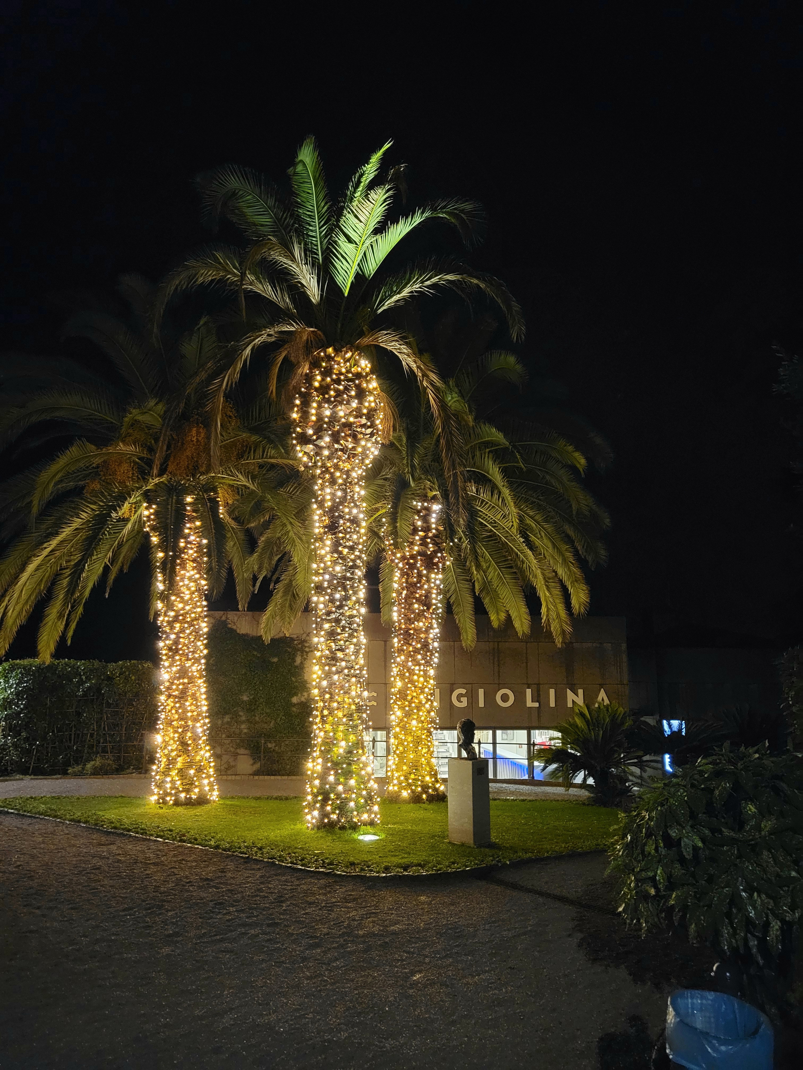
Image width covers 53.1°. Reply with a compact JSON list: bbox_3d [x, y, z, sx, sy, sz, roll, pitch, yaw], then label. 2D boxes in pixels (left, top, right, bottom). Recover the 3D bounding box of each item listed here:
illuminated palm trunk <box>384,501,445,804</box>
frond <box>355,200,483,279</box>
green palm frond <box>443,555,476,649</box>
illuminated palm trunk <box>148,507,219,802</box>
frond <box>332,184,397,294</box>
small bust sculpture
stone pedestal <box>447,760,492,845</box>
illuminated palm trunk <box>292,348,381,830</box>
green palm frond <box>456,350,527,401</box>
[{"bbox_3d":[0.250,1.810,13.788,1.040,5.191,1.040,0,-11,0],"label":"illuminated palm trunk"},{"bbox_3d":[0.287,-4.520,12.275,1.819,1.158,0.900,0,-11,0],"label":"frond"},{"bbox_3d":[0.984,1.126,13.618,0.538,1.592,0.700,0,-11,0],"label":"green palm frond"},{"bbox_3d":[-3.612,1.778,13.366,1.120,5.081,1.120,0,-11,0],"label":"illuminated palm trunk"},{"bbox_3d":[-0.578,-4.378,11.940,0.901,1.579,1.000,0,-11,0],"label":"frond"},{"bbox_3d":[0.787,2.432,9.583,0.250,0.490,0.210,-10,-15,41],"label":"small bust sculpture"},{"bbox_3d":[0.804,3.122,9.446,0.341,0.922,0.326,-10,-15,41],"label":"stone pedestal"},{"bbox_3d":[-0.871,0.523,11.373,1.180,6.771,1.180,0,-11,0],"label":"illuminated palm trunk"},{"bbox_3d":[1.639,-2.926,14.730,1.333,0.864,0.900,0,-11,0],"label":"green palm frond"}]

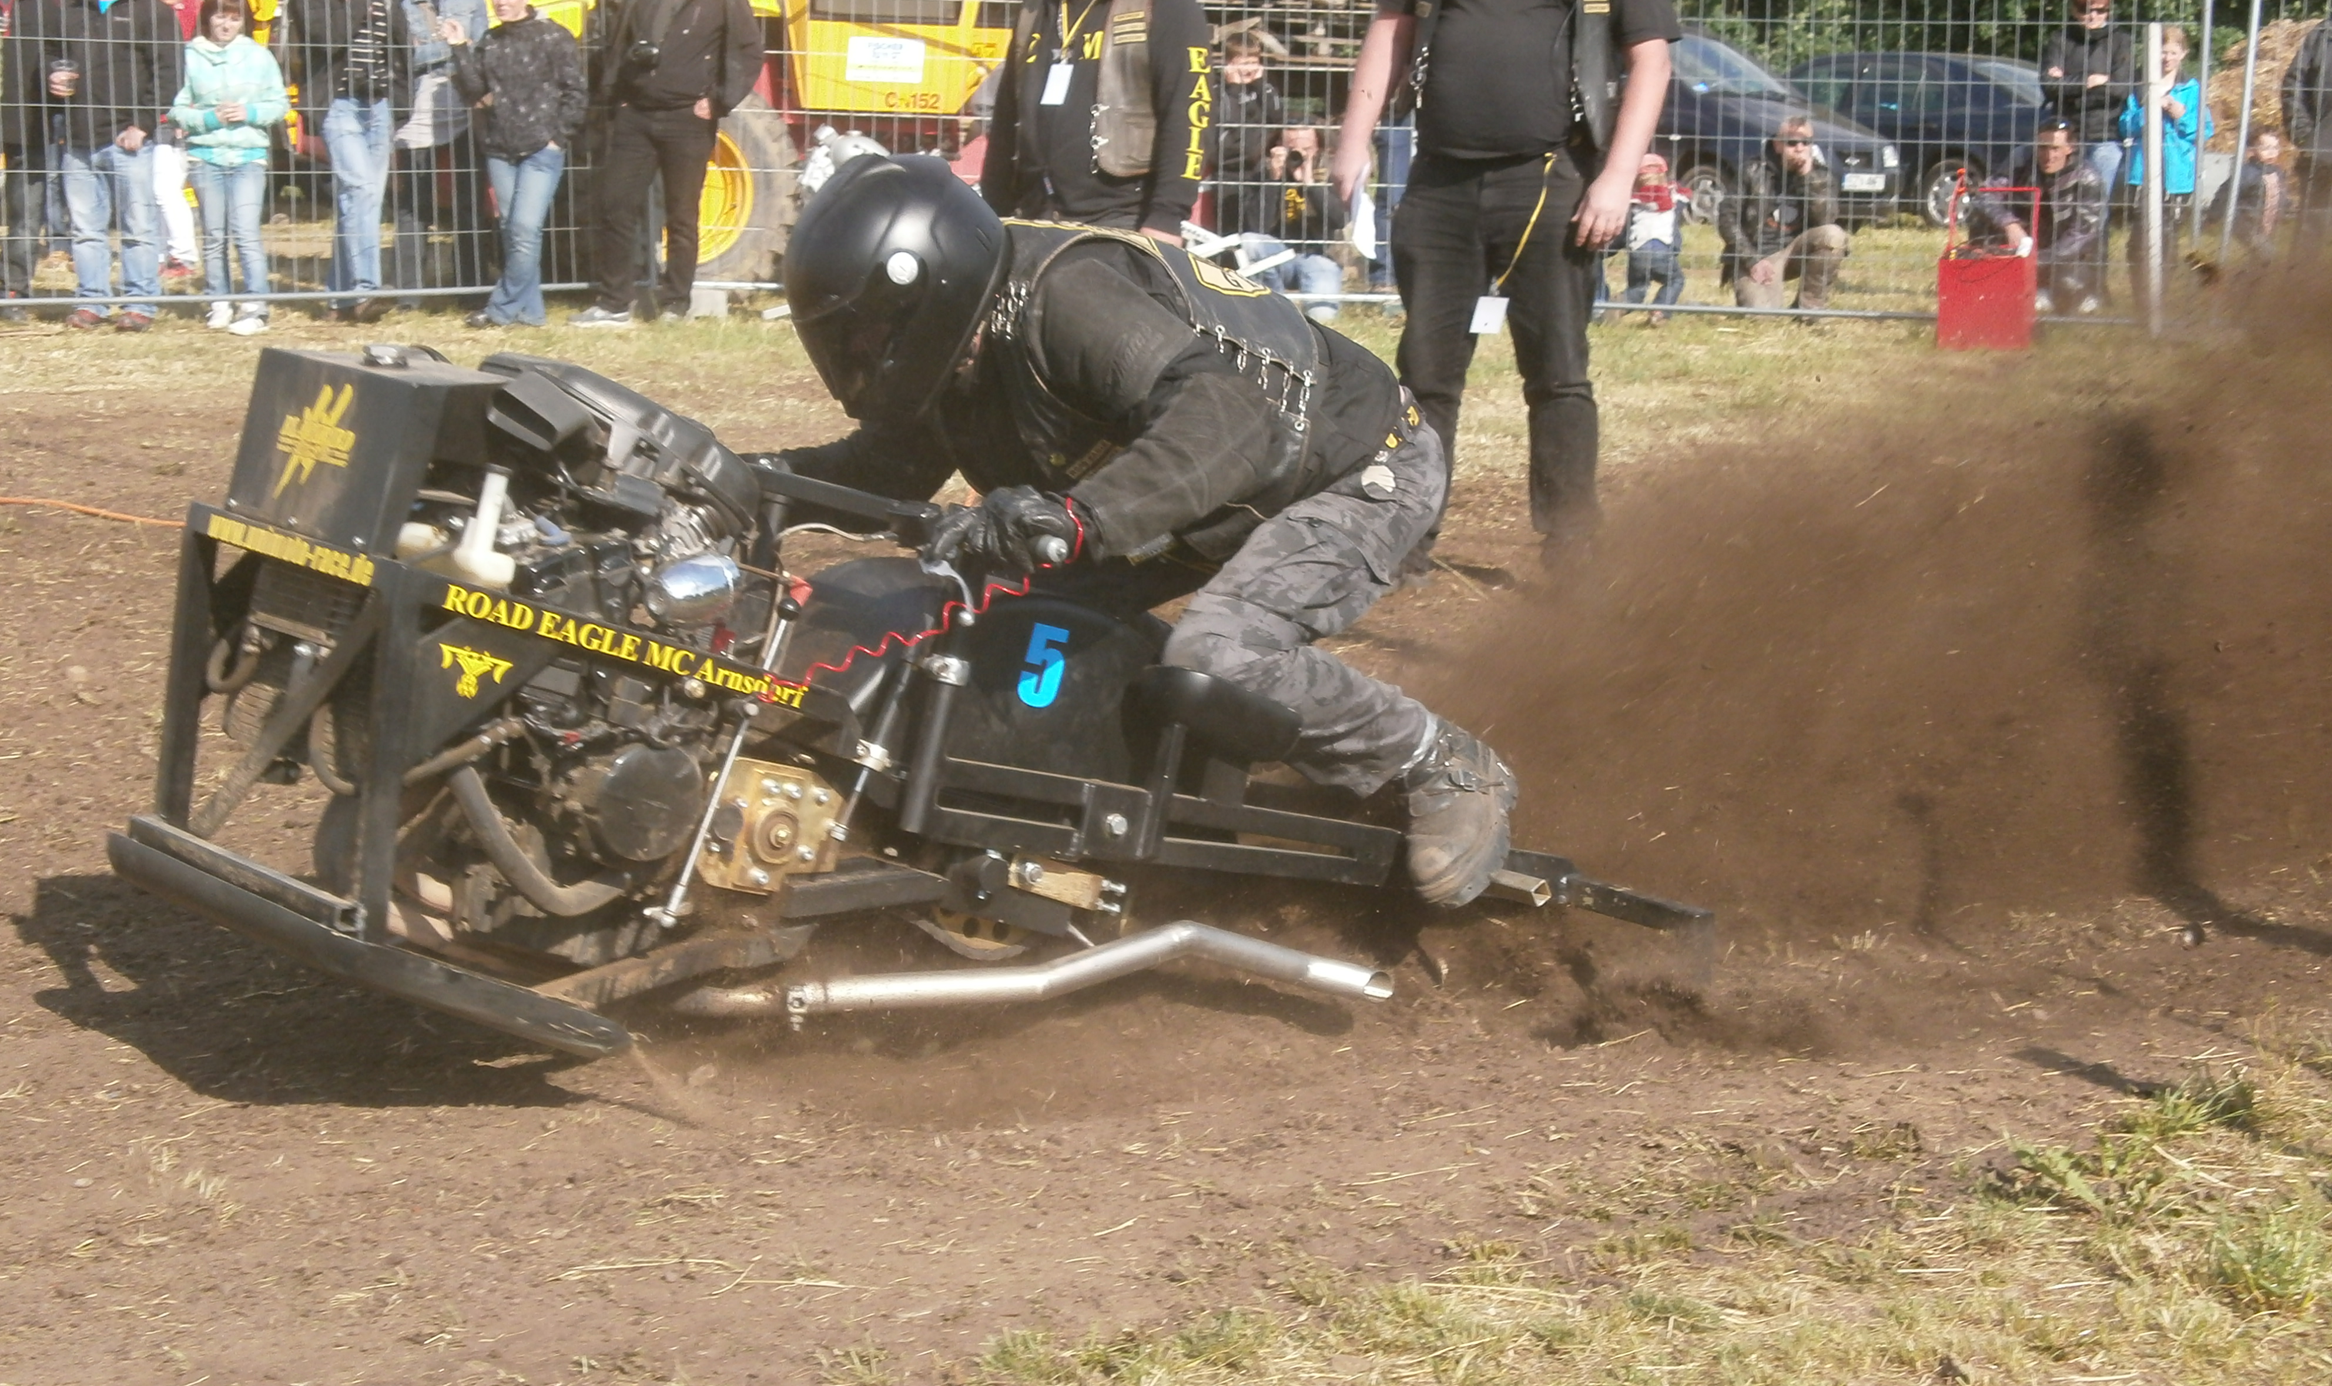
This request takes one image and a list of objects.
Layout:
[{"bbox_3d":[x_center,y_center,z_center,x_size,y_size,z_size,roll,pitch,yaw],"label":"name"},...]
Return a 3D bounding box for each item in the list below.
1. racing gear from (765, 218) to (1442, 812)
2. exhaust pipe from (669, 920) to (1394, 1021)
[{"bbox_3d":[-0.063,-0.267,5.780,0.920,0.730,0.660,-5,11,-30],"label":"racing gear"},{"bbox_3d":[-0.183,0.370,5.580,0.980,0.120,0.090,-1,10,-12],"label":"exhaust pipe"}]

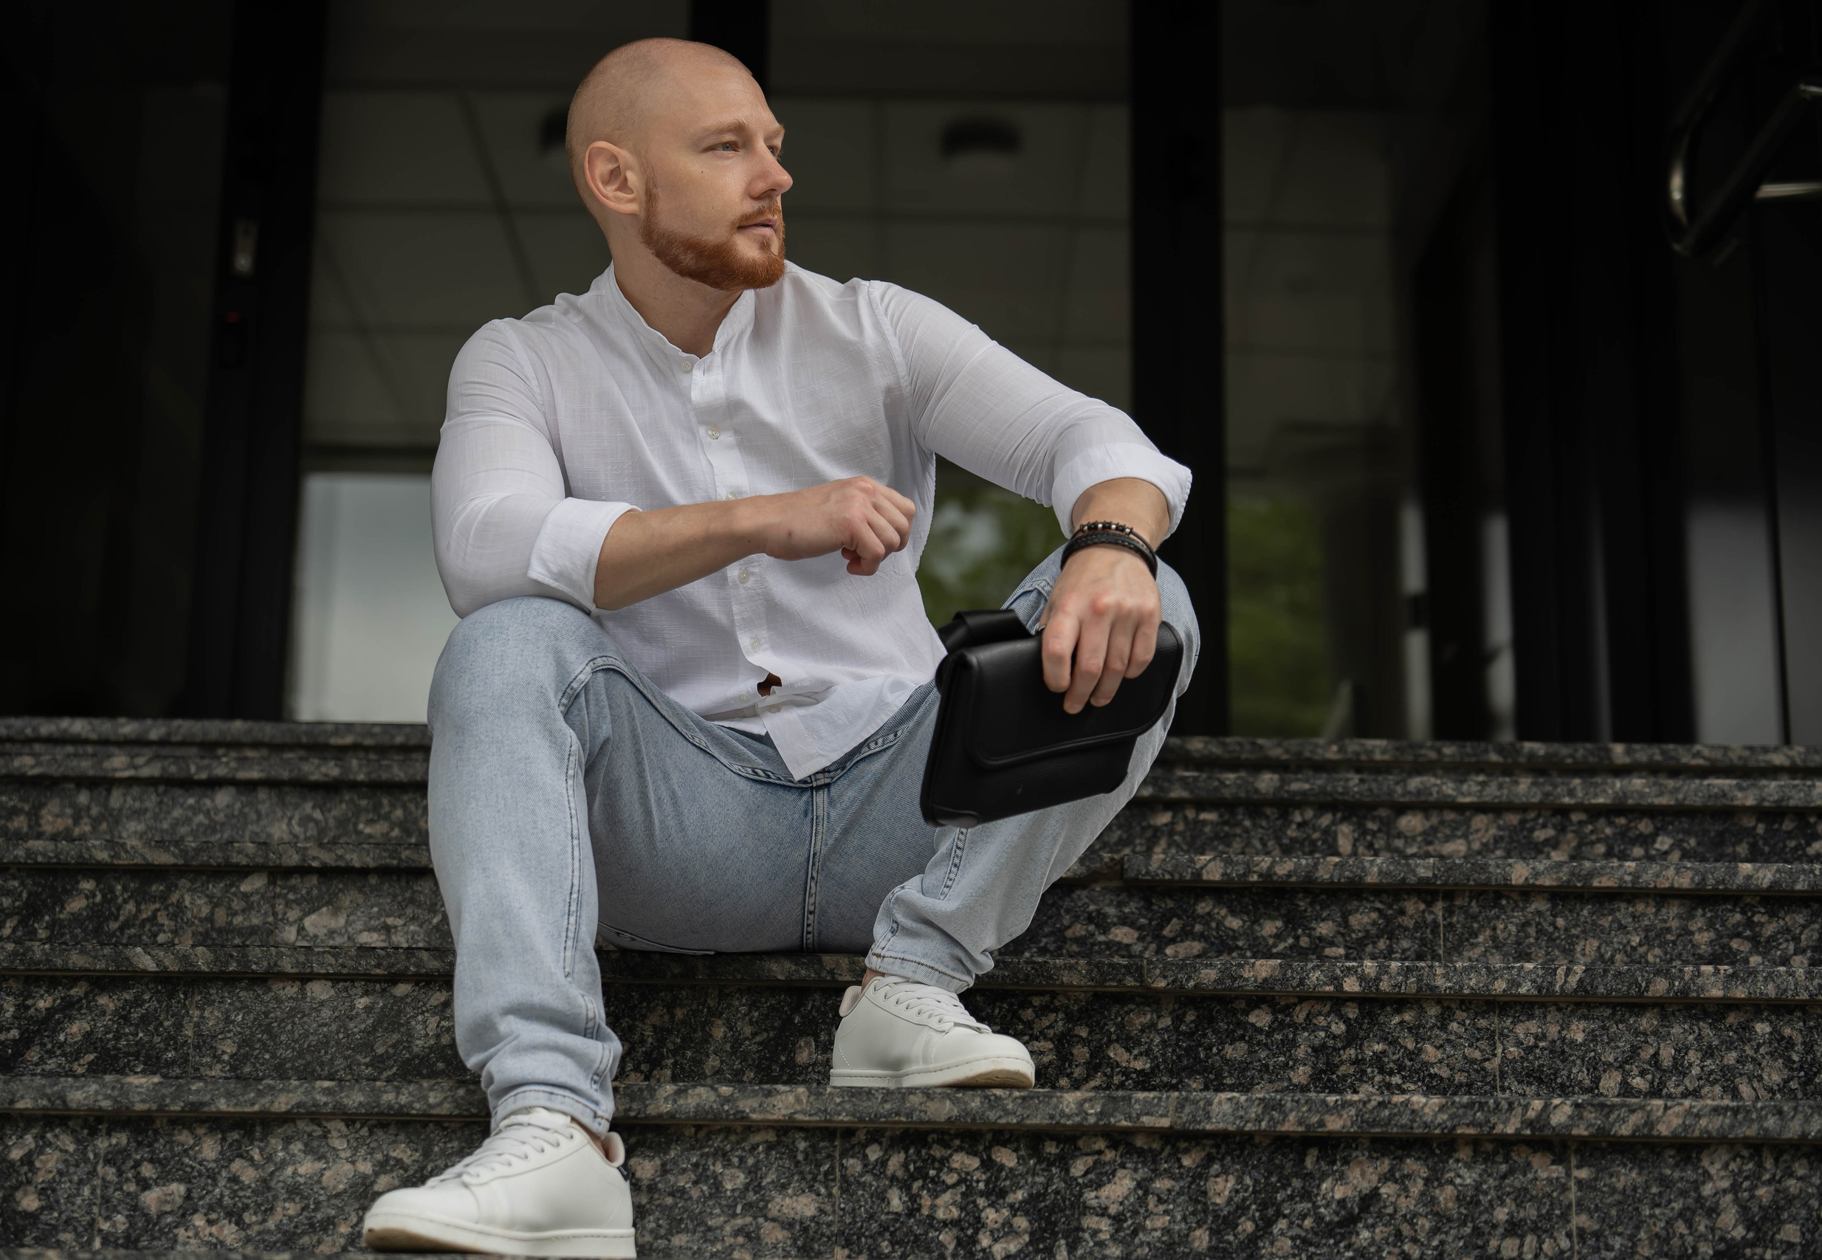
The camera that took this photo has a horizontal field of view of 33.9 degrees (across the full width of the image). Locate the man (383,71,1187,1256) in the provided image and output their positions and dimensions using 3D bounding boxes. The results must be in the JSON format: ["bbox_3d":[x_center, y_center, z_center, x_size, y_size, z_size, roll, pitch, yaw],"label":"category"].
[{"bbox_3d":[-0.078,-0.010,2.720,0.690,1.160,0.860,1,-14,-2],"label":"man"}]

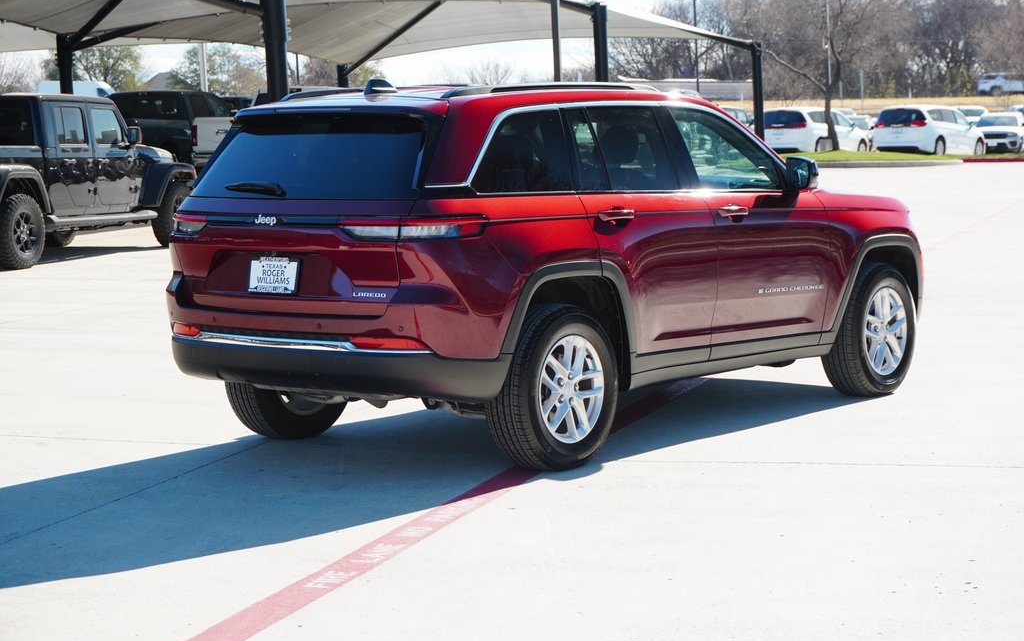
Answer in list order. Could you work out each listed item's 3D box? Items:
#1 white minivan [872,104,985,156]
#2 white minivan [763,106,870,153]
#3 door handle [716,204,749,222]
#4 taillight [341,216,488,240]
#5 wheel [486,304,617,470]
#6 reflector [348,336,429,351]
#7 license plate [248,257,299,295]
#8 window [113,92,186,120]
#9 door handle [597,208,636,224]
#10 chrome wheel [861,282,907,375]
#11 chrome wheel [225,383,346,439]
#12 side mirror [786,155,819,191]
[{"bbox_3d":[14.109,-6.380,69.580,2.020,1.760,5.170,3,7,37],"label":"white minivan"},{"bbox_3d":[10.123,-6.211,69.200,2.020,1.777,5.180,2,6,35],"label":"white minivan"},{"bbox_3d":[1.120,-0.548,10.526,0.060,0.052,0.260,4,7,39],"label":"door handle"},{"bbox_3d":[-0.429,-0.408,9.116,0.530,0.105,0.400,3,7,38],"label":"taillight"},{"bbox_3d":[0.188,0.300,9.617,0.265,0.765,0.770,4,7,39],"label":"wheel"},{"bbox_3d":[-0.521,0.097,9.049,0.400,0.058,0.060,2,6,28],"label":"reflector"},{"bbox_3d":[-1.083,-0.205,9.401,0.304,0.160,0.025,3,-1,38],"label":"license plate"},{"bbox_3d":[-6.465,-3.808,37.000,1.500,0.460,0.100,1,-3,19],"label":"window"},{"bbox_3d":[0.493,-0.493,9.748,0.060,0.052,0.260,4,7,39],"label":"door handle"},{"bbox_3d":[2.067,0.058,11.897,0.200,0.500,0.500,4,7,39],"label":"chrome wheel"},{"bbox_3d":[-1.145,0.229,10.746,0.265,0.775,0.775,3,7,38],"label":"chrome wheel"},{"bbox_3d":[1.554,-0.784,11.026,0.205,0.185,0.160,4,7,39],"label":"side mirror"}]

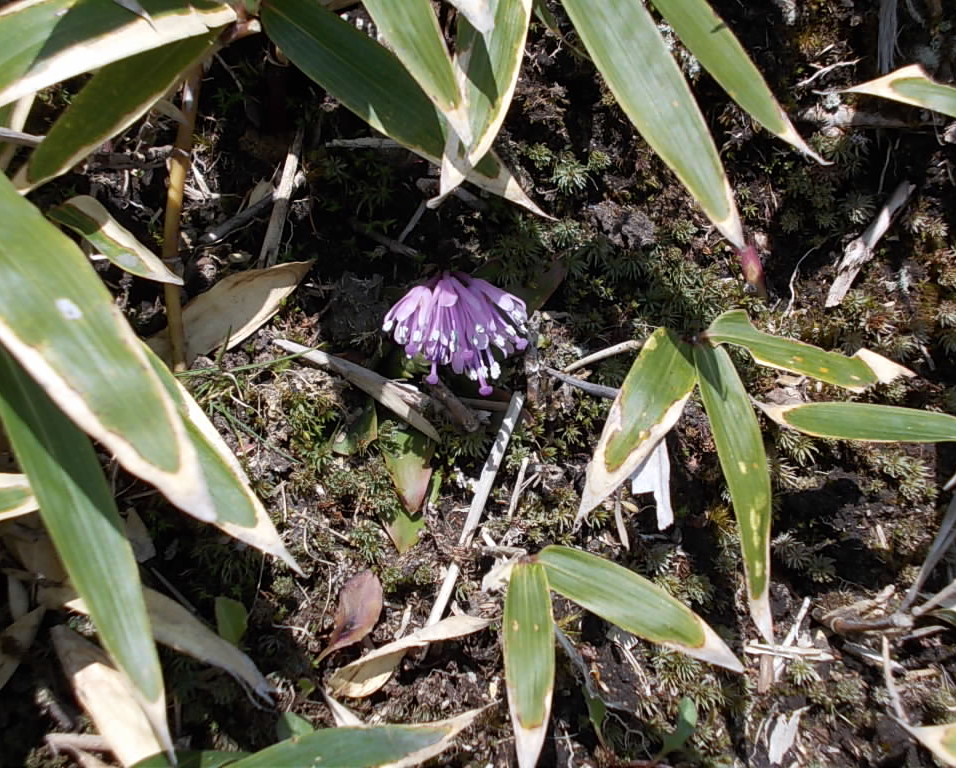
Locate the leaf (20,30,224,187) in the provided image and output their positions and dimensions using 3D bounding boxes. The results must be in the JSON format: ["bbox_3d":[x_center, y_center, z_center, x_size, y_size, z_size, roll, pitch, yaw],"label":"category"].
[{"bbox_3d":[-0.105,-0.080,0.613,0.079,0.013,0.022,-34,56,21],"label":"leaf"}]

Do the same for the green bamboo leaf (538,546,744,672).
[{"bbox_3d":[0.054,0.076,0.695,0.078,0.010,0.018,29,63,0],"label":"green bamboo leaf"}]

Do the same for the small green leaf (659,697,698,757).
[{"bbox_3d":[0.066,0.114,0.695,0.011,0.025,0.005,25,24,13],"label":"small green leaf"}]

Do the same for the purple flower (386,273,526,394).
[{"bbox_3d":[-0.007,-0.016,0.650,0.045,0.037,0.041,0,46,0],"label":"purple flower"}]

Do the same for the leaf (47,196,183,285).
[{"bbox_3d":[-0.127,-0.049,0.735,0.054,0.009,0.015,29,54,0],"label":"leaf"}]

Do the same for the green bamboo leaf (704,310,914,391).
[{"bbox_3d":[0.104,-0.011,0.661,0.067,0.011,0.017,10,57,-4],"label":"green bamboo leaf"}]

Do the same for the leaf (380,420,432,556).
[{"bbox_3d":[-0.022,0.033,0.655,0.015,0.009,0.045,-2,66,-1],"label":"leaf"}]

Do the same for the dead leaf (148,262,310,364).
[{"bbox_3d":[-0.090,-0.026,0.762,0.070,0.011,0.022,-27,66,-4],"label":"dead leaf"}]

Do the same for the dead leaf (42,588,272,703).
[{"bbox_3d":[-0.095,0.077,0.624,0.074,0.014,0.020,26,60,2],"label":"dead leaf"}]

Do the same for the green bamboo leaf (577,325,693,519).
[{"bbox_3d":[0.054,0.015,0.719,0.022,0.010,0.076,31,84,17],"label":"green bamboo leaf"}]

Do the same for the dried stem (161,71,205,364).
[{"bbox_3d":[-0.100,-0.053,0.718,0.008,0.127,0.006,6,39,-4],"label":"dried stem"}]

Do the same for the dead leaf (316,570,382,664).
[{"bbox_3d":[-0.038,0.070,0.629,0.015,0.007,0.030,24,75,15],"label":"dead leaf"}]

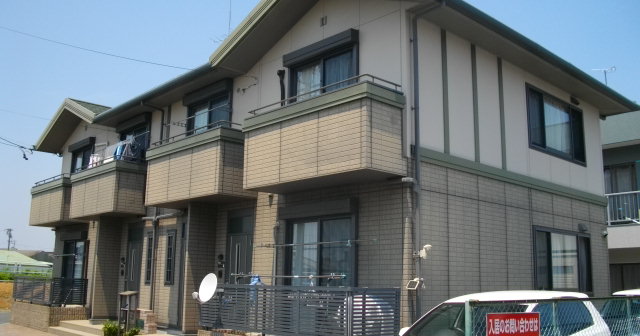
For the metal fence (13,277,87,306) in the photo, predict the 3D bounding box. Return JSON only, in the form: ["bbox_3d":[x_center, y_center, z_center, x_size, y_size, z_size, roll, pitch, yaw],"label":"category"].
[{"bbox_3d":[-8.407,3.810,17.759,1.040,0.740,3.580,11,-15,-42],"label":"metal fence"}]

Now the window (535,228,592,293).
[{"bbox_3d":[5.055,1.933,11.752,2.660,1.320,0.110,11,-15,-42],"label":"window"}]

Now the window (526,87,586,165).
[{"bbox_3d":[5.114,-0.858,12.302,2.660,1.330,0.110,11,-15,-42],"label":"window"}]

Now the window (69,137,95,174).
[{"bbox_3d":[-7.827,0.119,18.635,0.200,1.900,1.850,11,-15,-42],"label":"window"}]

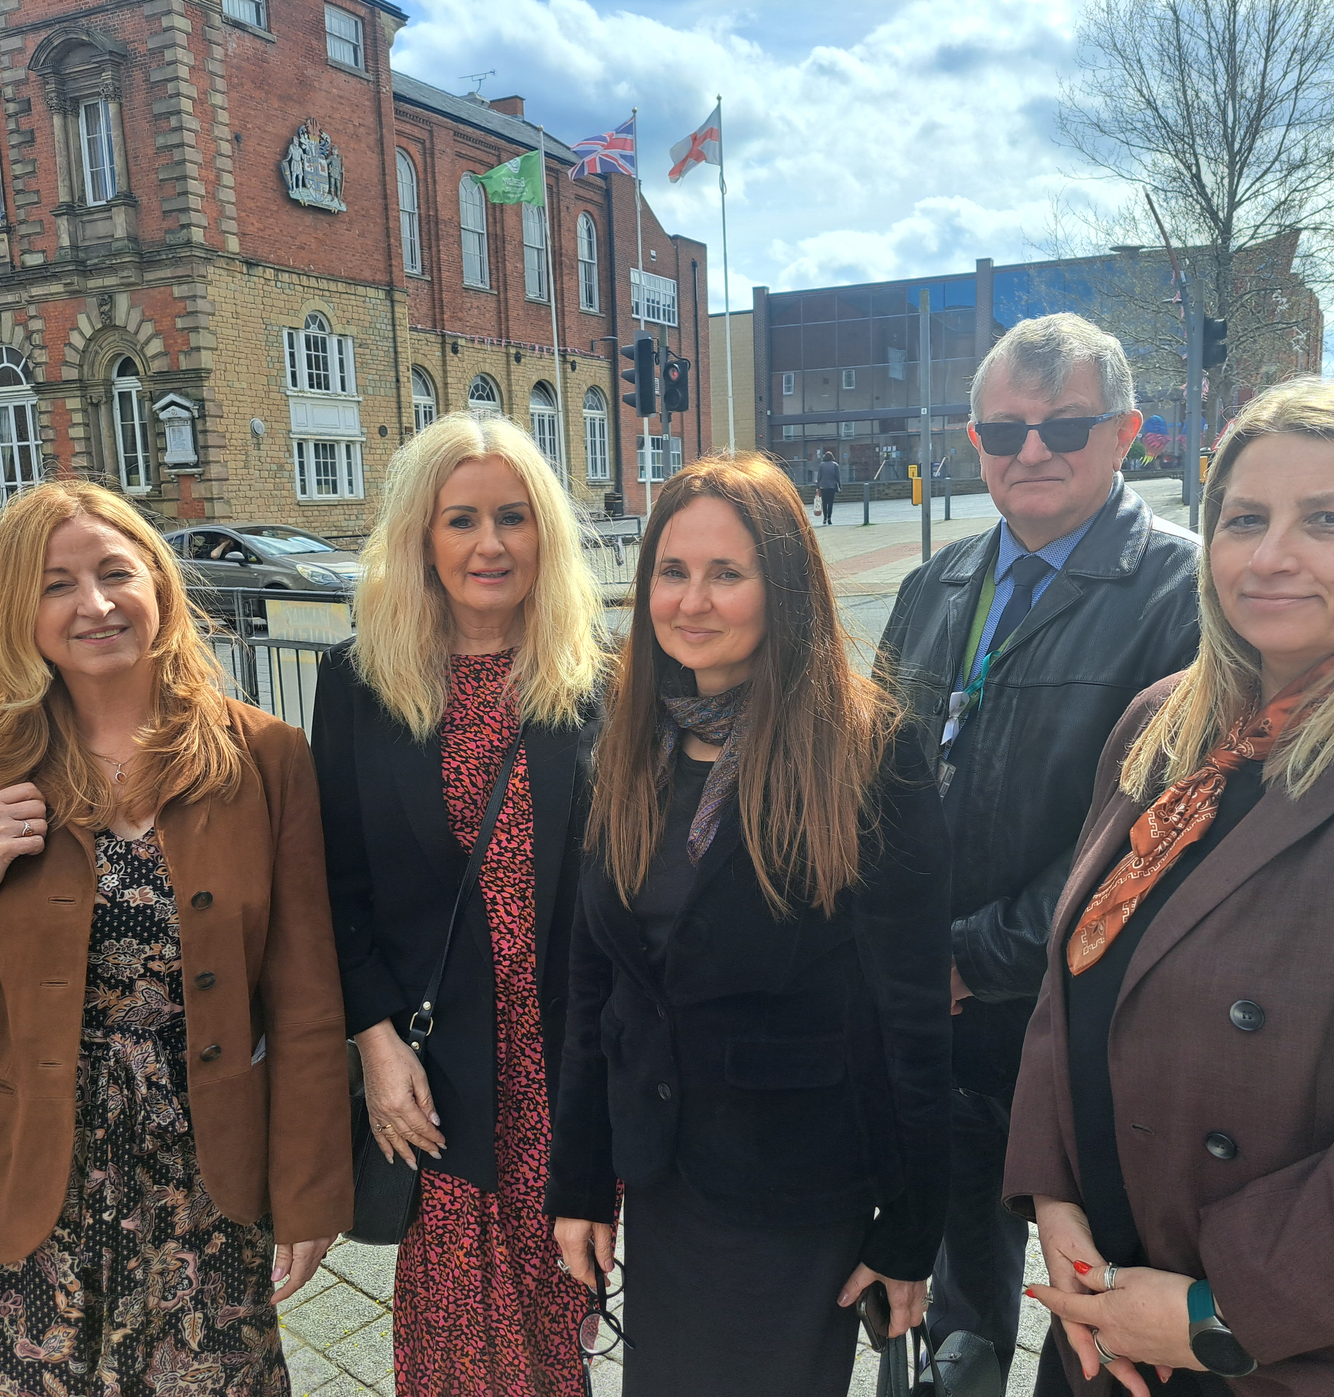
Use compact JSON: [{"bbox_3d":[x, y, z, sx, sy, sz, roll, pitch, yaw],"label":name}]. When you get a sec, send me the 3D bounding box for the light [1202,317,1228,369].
[{"bbox_3d":[7.218,-4.683,17.000,0.310,0.670,0.280,1,9,18],"label":"light"}]

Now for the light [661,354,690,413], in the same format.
[{"bbox_3d":[0.130,-3.988,16.500,0.280,0.670,0.280,7,12,44],"label":"light"}]

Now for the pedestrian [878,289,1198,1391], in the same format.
[{"bbox_3d":[0.515,0.392,1.750,0.540,1.780,0.360,3,10,29],"label":"pedestrian"}]

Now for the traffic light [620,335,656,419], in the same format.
[{"bbox_3d":[-0.327,-4.156,16.600,0.400,1.110,0.500,2,10,26],"label":"traffic light"}]

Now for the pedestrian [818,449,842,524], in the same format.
[{"bbox_3d":[3.681,-4.820,29.300,0.560,1.700,0.400,-1,9,5],"label":"pedestrian"}]

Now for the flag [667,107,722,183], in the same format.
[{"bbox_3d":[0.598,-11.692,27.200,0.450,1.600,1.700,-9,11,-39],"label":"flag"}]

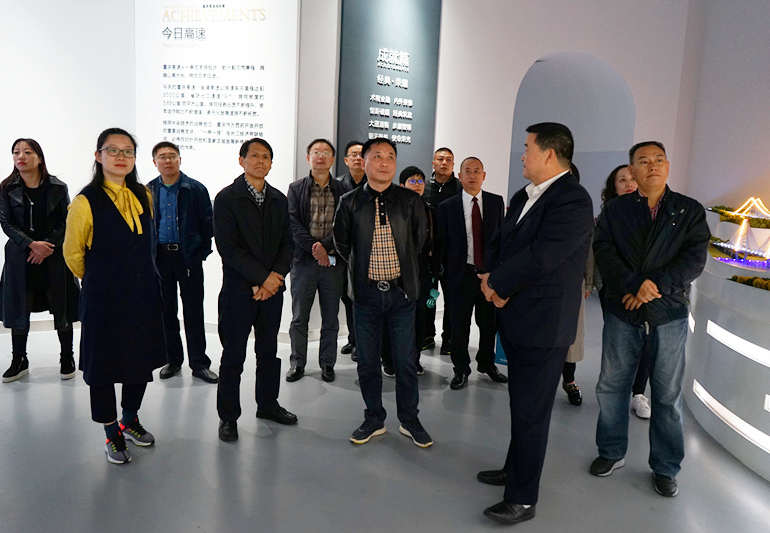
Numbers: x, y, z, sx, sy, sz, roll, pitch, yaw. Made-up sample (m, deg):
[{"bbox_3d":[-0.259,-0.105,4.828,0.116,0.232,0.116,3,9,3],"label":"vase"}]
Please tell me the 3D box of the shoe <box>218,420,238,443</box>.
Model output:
[{"bbox_3d":[-0.910,0.921,3.645,0.105,0.106,0.280,1,7,-12],"label":"shoe"}]

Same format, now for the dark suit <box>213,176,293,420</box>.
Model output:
[{"bbox_3d":[-0.776,0.188,3.633,0.480,1.420,0.360,-1,9,-27],"label":"dark suit"}]

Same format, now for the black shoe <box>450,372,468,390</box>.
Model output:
[{"bbox_3d":[0.553,0.832,4.676,0.105,0.105,0.285,5,8,17],"label":"black shoe"}]

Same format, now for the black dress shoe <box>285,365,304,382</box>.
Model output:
[{"bbox_3d":[-0.675,0.774,4.687,0.105,0.105,0.285,4,8,7],"label":"black dress shoe"}]

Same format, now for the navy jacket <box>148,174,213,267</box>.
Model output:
[{"bbox_3d":[-1.481,-0.310,4.416,0.550,0.710,0.320,1,8,-14],"label":"navy jacket"}]

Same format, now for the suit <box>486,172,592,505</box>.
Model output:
[{"bbox_3d":[0.681,0.327,2.917,0.420,1.490,0.500,-2,9,-32],"label":"suit"}]

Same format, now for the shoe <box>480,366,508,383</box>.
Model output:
[{"bbox_3d":[0.871,0.838,4.980,0.100,0.106,0.285,-2,9,-36],"label":"shoe"}]

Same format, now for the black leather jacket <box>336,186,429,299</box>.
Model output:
[{"bbox_3d":[-0.026,-0.141,3.554,0.550,0.680,0.340,2,8,-4],"label":"black leather jacket"}]

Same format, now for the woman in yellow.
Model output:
[{"bbox_3d":[-1.403,0.150,3.280,0.510,1.670,0.390,-4,9,-42],"label":"woman in yellow"}]

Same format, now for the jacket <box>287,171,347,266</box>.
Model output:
[{"bbox_3d":[-0.508,-0.374,4.649,0.500,0.660,0.310,2,7,-4],"label":"jacket"}]

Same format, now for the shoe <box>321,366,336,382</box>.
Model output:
[{"bbox_3d":[-0.426,0.800,4.806,0.100,0.106,0.280,2,7,-3],"label":"shoe"}]

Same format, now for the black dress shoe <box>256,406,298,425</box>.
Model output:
[{"bbox_3d":[-0.669,0.888,3.847,0.285,0.105,0.105,6,9,25],"label":"black dress shoe"}]

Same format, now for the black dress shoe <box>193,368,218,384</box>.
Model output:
[{"bbox_3d":[-1.321,0.786,4.587,0.280,0.106,0.100,8,9,35],"label":"black dress shoe"}]

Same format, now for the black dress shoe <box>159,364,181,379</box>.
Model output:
[{"bbox_3d":[-1.581,0.738,4.640,0.105,0.105,0.285,3,8,6],"label":"black dress shoe"}]

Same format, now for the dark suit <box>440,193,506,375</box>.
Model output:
[{"bbox_3d":[0.663,0.137,4.764,0.530,1.430,0.320,2,7,-3],"label":"dark suit"}]

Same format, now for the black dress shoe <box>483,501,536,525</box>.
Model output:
[{"bbox_3d":[0.567,1.091,2.825,0.265,0.105,0.100,1,7,-10],"label":"black dress shoe"}]

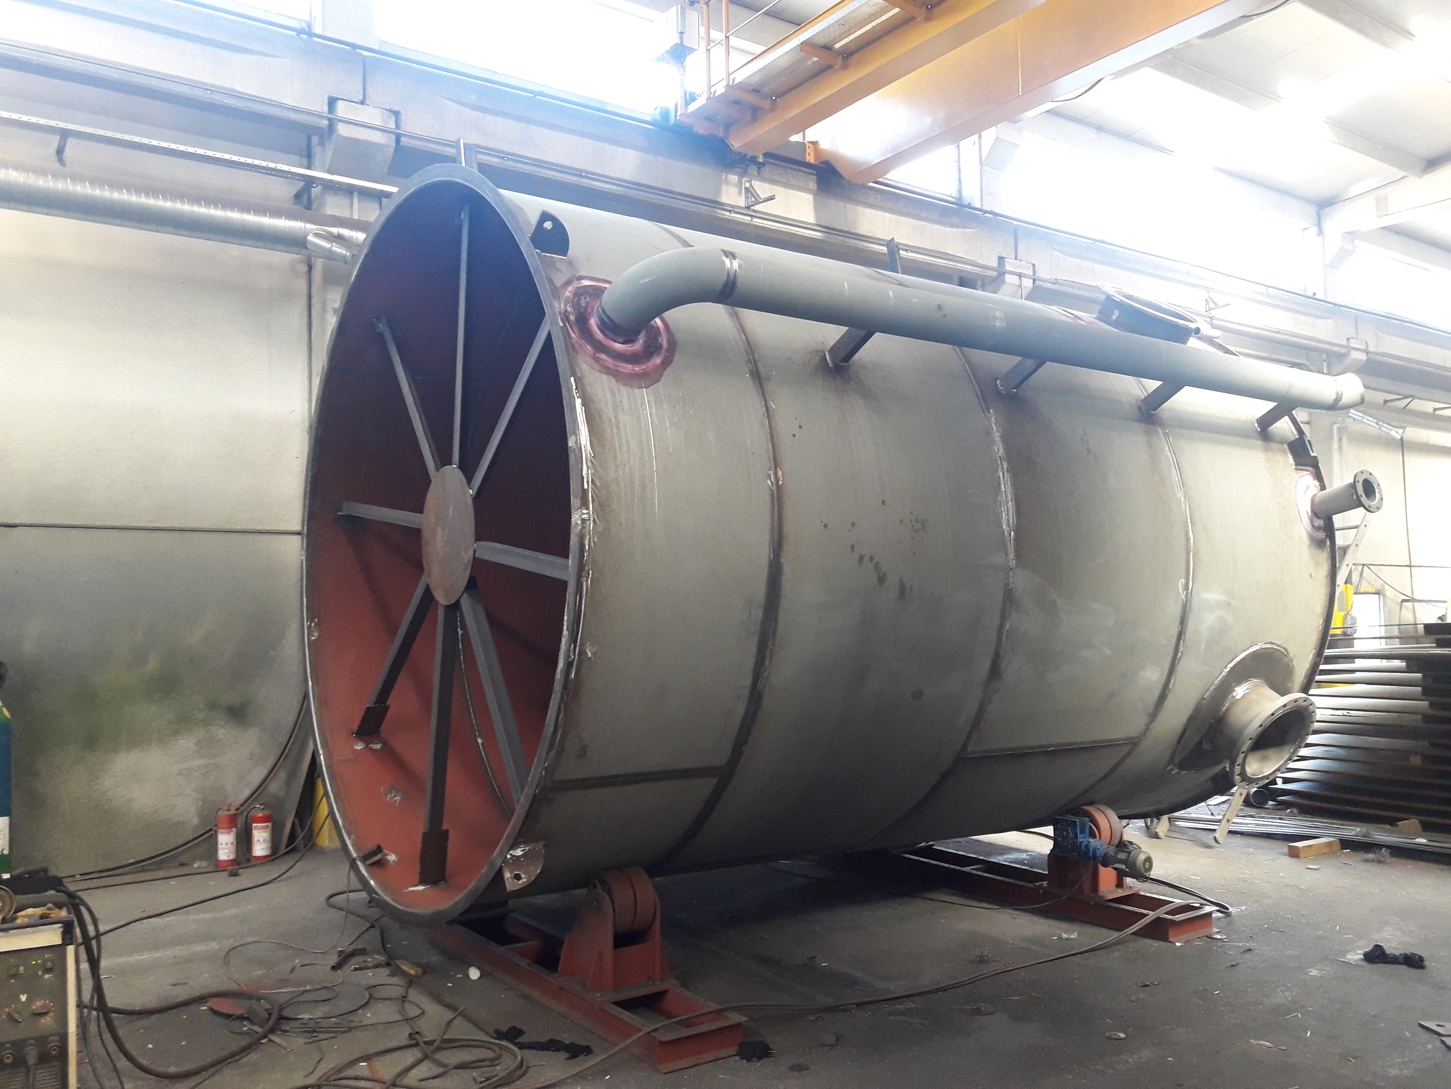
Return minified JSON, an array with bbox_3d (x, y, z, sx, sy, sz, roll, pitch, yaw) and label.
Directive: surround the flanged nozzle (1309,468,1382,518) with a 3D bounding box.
[{"bbox_3d":[3.886,-0.289,7.383,0.285,0.285,0.337,2,-15,-35],"label":"flanged nozzle"}]

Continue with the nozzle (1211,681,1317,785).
[{"bbox_3d":[3.258,1.124,7.211,0.690,0.690,0.309,1,29,-35],"label":"nozzle"}]

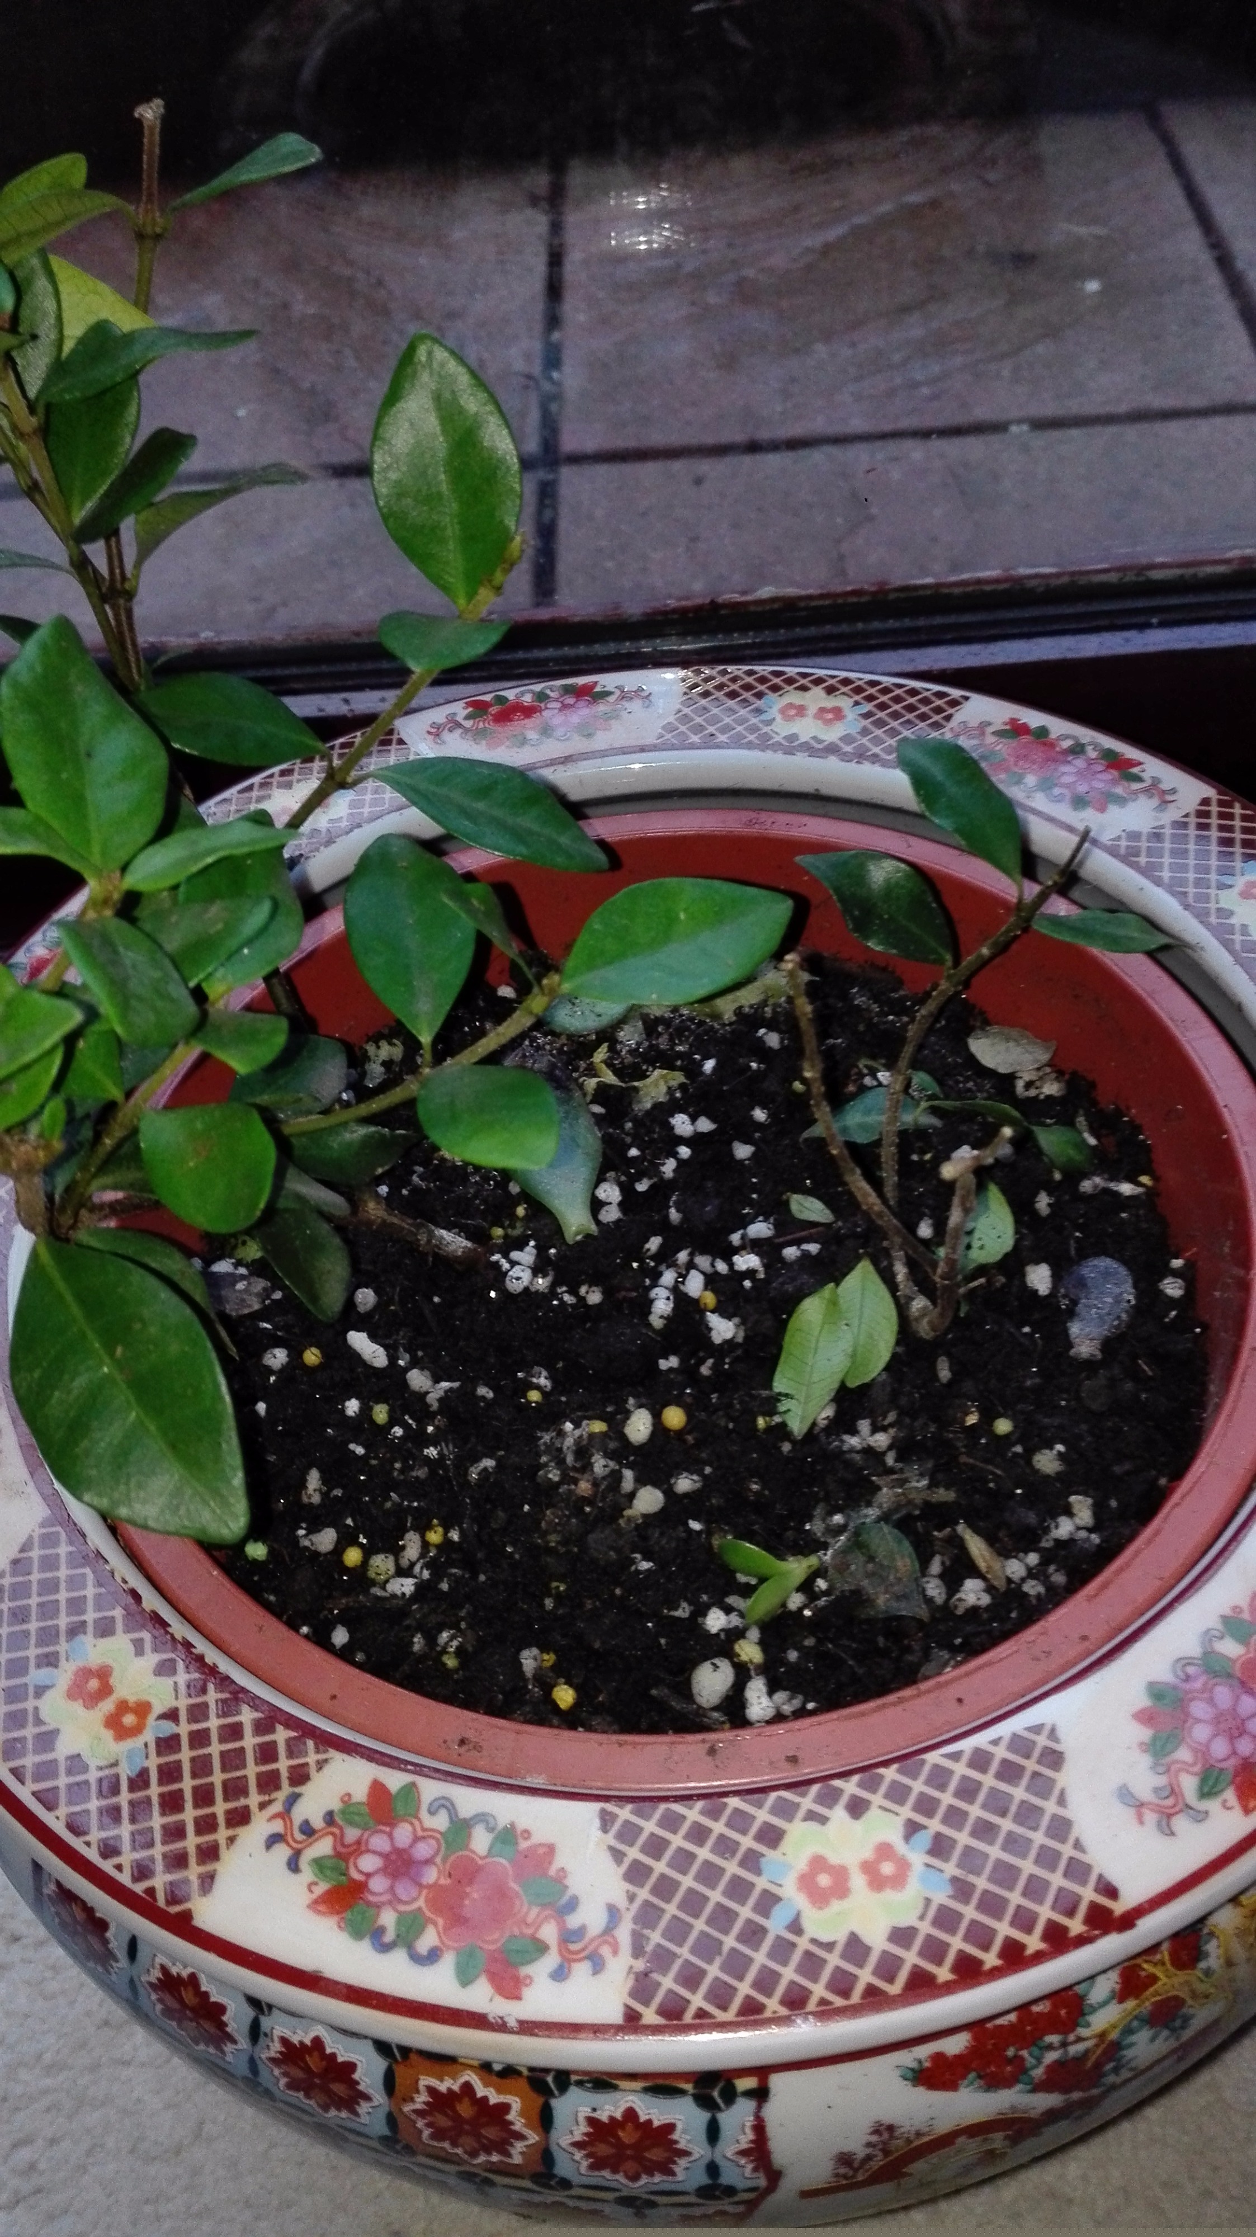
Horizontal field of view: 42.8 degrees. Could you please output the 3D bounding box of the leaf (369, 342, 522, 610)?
[{"bbox_3d":[-0.038,-0.136,0.335,0.029,0.009,0.056,-8,84,-4],"label":"leaf"}]

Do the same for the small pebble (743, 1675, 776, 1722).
[{"bbox_3d":[0.023,0.099,0.274,0.006,0.005,0.008,-7,48,0],"label":"small pebble"}]

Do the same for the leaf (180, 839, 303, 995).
[{"bbox_3d":[-0.080,-0.044,0.335,0.024,0.009,0.038,11,68,-7],"label":"leaf"}]

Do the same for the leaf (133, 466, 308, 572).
[{"bbox_3d":[-0.098,-0.145,0.385,0.048,0.011,0.017,-29,10,-6],"label":"leaf"}]

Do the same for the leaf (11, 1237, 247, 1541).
[{"bbox_3d":[-0.081,0.043,0.260,0.031,0.009,0.063,-33,69,-21],"label":"leaf"}]

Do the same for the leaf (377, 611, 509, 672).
[{"bbox_3d":[-0.034,-0.088,0.297,0.025,0.008,0.020,-2,57,3],"label":"leaf"}]

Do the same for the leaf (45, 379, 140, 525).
[{"bbox_3d":[-0.129,-0.165,0.385,0.021,0.009,0.044,8,84,-10],"label":"leaf"}]

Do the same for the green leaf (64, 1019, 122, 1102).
[{"bbox_3d":[-0.098,-0.012,0.295,0.013,0.007,0.021,-14,72,-14],"label":"green leaf"}]

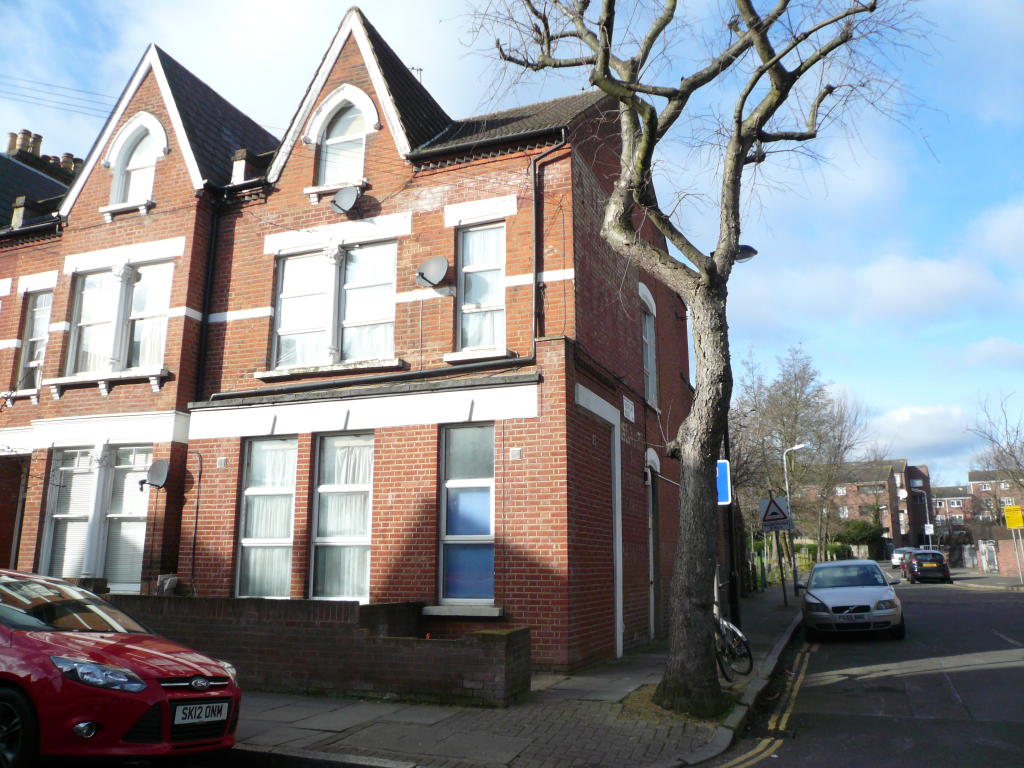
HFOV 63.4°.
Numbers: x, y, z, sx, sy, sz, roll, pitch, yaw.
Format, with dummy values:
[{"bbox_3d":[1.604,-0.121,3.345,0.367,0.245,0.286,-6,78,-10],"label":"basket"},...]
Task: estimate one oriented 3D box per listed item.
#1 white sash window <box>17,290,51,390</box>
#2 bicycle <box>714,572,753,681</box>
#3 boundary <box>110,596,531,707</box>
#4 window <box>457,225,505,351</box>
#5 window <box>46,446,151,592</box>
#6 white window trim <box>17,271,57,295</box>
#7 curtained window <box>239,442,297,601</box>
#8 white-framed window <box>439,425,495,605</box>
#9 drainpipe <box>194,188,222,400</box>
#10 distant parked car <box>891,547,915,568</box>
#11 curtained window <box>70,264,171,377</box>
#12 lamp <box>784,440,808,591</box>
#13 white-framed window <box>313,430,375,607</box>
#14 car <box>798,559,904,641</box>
[{"bbox_3d":[-8.383,-0.720,14.630,0.740,1.880,0.170,-5,-13,21],"label":"white sash window"},{"bbox_3d":[2.581,2.981,10.071,0.600,1.080,1.750,-4,-12,21],"label":"bicycle"},{"bbox_3d":[-2.420,2.868,9.179,5.300,0.950,0.750,-5,-13,21],"label":"boundary"},{"bbox_3d":[-0.453,-1.343,11.560,0.902,1.781,0.140,-4,-12,21],"label":"window"},{"bbox_3d":[-6.459,2.088,12.883,2.184,2.226,0.140,-5,-13,22],"label":"window"},{"bbox_3d":[-8.454,-1.808,14.786,0.967,0.303,0.120,-4,-12,21],"label":"white window trim"},{"bbox_3d":[-3.399,1.873,11.595,0.976,2.215,0.140,-4,-12,21],"label":"curtained window"},{"bbox_3d":[-0.549,1.635,10.491,0.804,2.259,0.140,-4,-12,21],"label":"white-framed window"},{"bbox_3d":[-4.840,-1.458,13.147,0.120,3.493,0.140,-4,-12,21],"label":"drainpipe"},{"bbox_3d":[29.671,13.337,63.108,1.770,1.490,4.300,-5,-13,21],"label":"distant parked car"},{"bbox_3d":[-6.320,-1.045,13.333,2.246,1.757,0.220,-4,-12,21],"label":"curtained window"},{"bbox_3d":[9.561,4.491,27.375,0.797,4.923,0.220,-4,-12,21],"label":"lamp"},{"bbox_3d":[-2.347,1.828,11.519,0.973,2.322,0.130,-5,-13,22],"label":"white-framed window"},{"bbox_3d":[6.921,4.334,16.992,1.790,1.455,4.470,-4,-12,21],"label":"car"}]

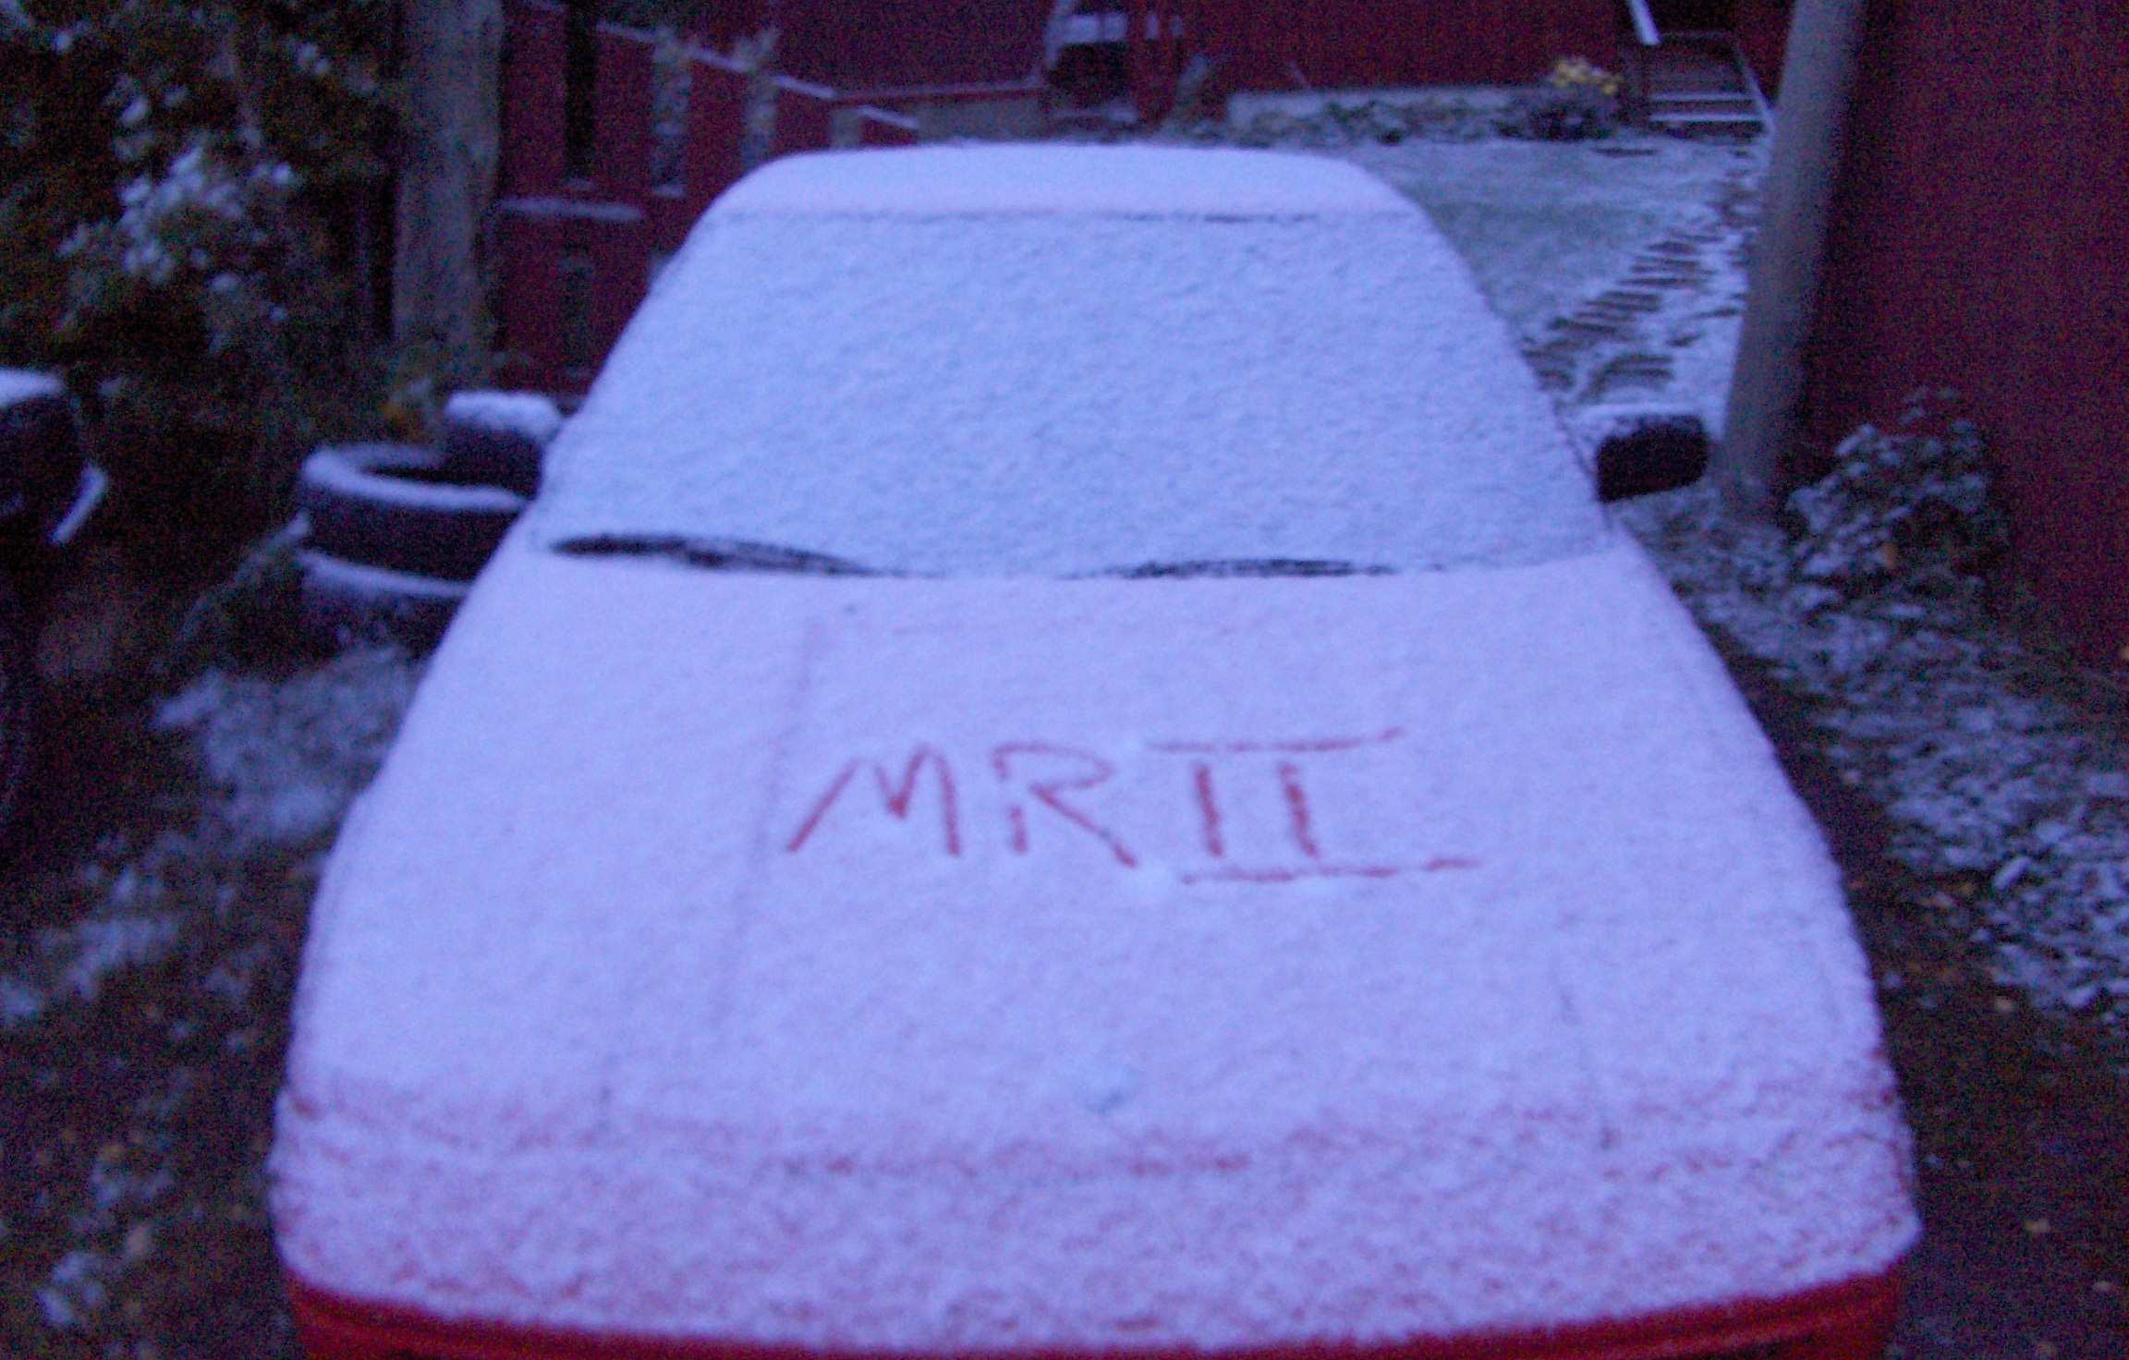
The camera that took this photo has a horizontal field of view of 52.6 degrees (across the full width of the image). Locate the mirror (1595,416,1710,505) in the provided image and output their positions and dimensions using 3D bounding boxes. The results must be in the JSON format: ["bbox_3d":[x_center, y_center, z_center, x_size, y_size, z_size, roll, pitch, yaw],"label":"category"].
[{"bbox_3d":[0.842,-0.317,3.100,0.175,0.115,0.090,0,21,-2],"label":"mirror"}]

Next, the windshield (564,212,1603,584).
[{"bbox_3d":[0.014,-0.396,3.033,1.420,0.100,0.750,0,50,-2],"label":"windshield"}]

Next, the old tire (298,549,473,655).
[{"bbox_3d":[-1.389,-0.191,4.800,0.610,0.180,0.610,4,20,0],"label":"old tire"}]

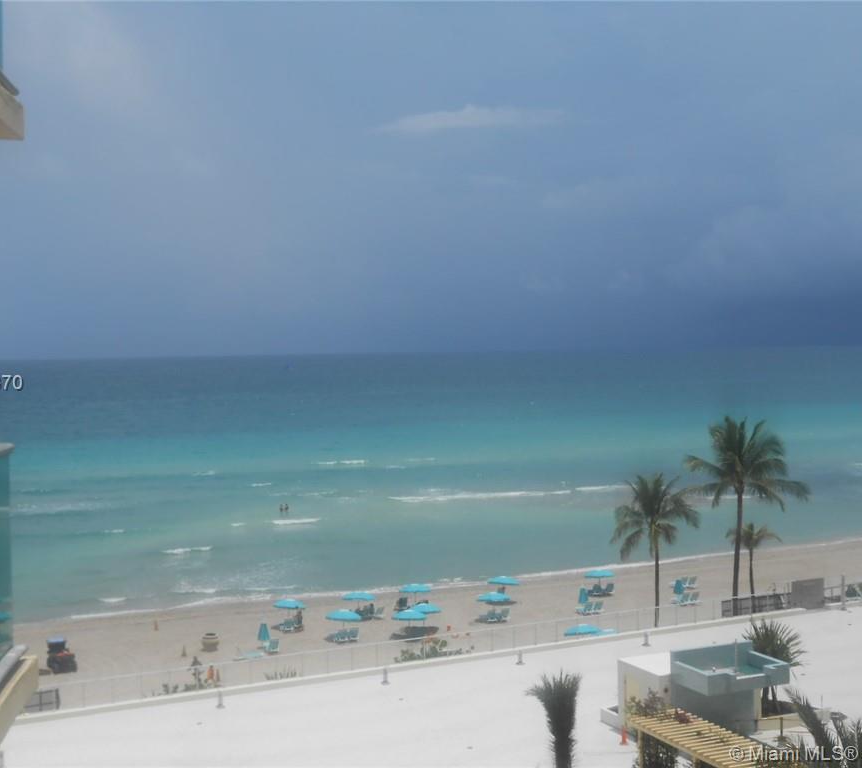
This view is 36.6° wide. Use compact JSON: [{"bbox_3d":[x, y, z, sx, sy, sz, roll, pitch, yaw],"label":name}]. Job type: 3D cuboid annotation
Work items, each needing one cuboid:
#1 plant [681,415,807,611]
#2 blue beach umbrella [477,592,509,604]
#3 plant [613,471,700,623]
[{"bbox_3d":[18.967,8.480,78.000,7.200,12.820,7.200,-1,1,0],"label":"plant"},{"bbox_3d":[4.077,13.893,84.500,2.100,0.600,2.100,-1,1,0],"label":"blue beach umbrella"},{"bbox_3d":[12.878,10.141,75.000,5.100,9.850,5.100,-1,1,0],"label":"plant"}]

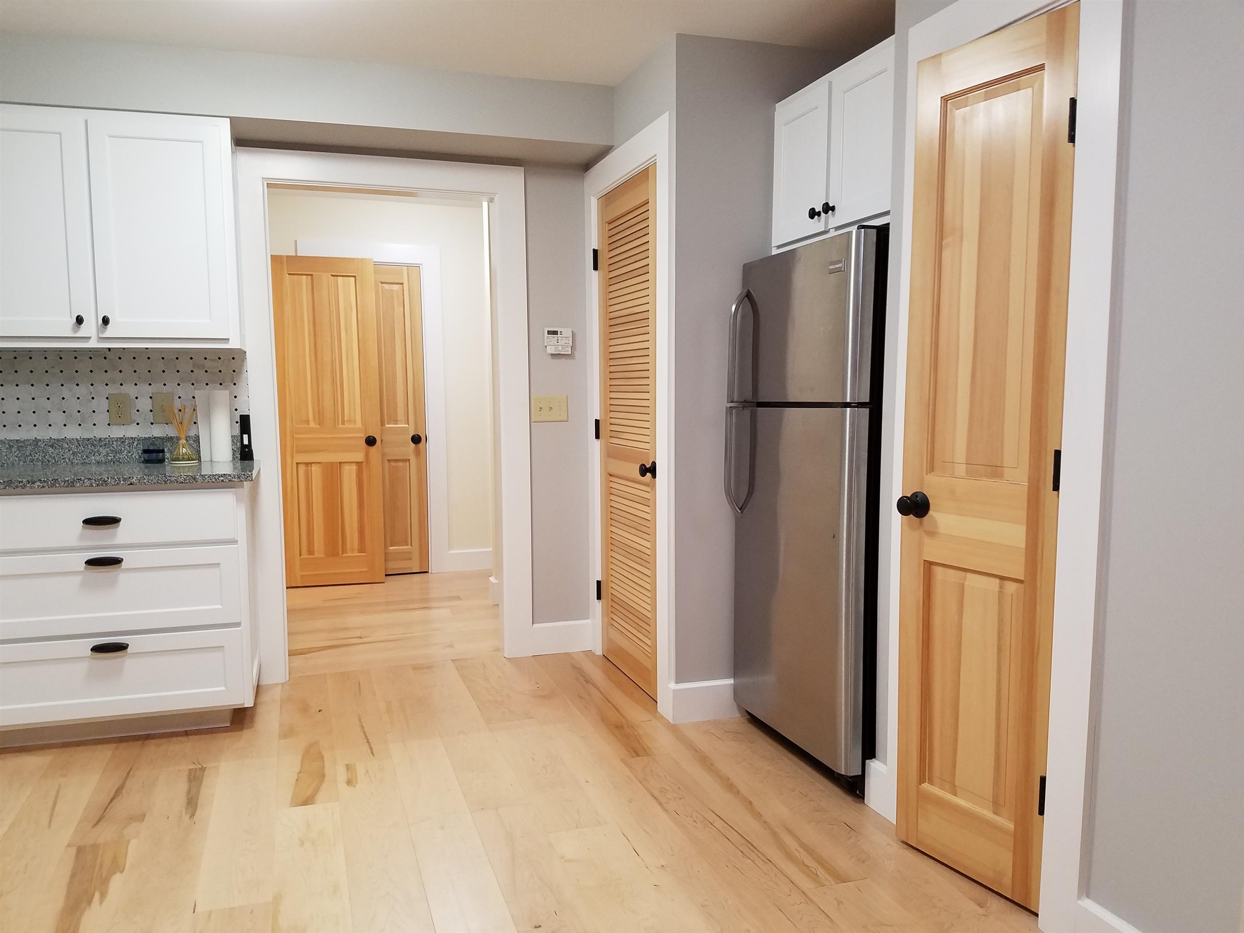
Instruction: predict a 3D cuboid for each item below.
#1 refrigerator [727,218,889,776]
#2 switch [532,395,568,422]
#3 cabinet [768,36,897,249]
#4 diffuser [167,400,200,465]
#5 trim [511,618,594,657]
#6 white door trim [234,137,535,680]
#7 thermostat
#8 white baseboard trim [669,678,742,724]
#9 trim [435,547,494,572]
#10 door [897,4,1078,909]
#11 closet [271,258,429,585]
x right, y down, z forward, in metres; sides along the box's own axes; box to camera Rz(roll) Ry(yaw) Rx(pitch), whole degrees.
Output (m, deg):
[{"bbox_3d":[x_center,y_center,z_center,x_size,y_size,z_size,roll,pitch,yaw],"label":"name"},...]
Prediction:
[{"bbox_3d":[0.844,0.132,3.126,0.760,1.680,0.760,-2,6,-18],"label":"refrigerator"},{"bbox_3d":[-0.323,-0.258,4.190,0.166,0.113,0.014,-2,6,-18],"label":"switch"},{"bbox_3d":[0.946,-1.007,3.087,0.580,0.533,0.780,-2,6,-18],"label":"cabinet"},{"bbox_3d":[-1.716,-0.130,3.635,0.112,0.238,0.110,-2,6,-18],"label":"diffuser"},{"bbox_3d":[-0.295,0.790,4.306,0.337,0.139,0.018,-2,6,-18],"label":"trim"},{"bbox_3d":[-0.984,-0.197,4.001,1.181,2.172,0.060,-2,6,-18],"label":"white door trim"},{"bbox_3d":[-0.281,-0.557,4.165,0.123,0.114,0.030,-2,6,-18],"label":"thermostat"},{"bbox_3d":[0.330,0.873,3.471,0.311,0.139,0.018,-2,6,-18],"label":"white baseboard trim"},{"bbox_3d":[-1.002,0.613,6.105,0.343,0.131,0.018,-2,6,-18],"label":"trim"},{"bbox_3d":[0.877,0.022,2.286,0.042,2.041,0.433,-4,7,-32],"label":"door"},{"bbox_3d":[-1.628,-0.266,5.699,0.894,1.968,0.233,-2,6,-18],"label":"closet"}]

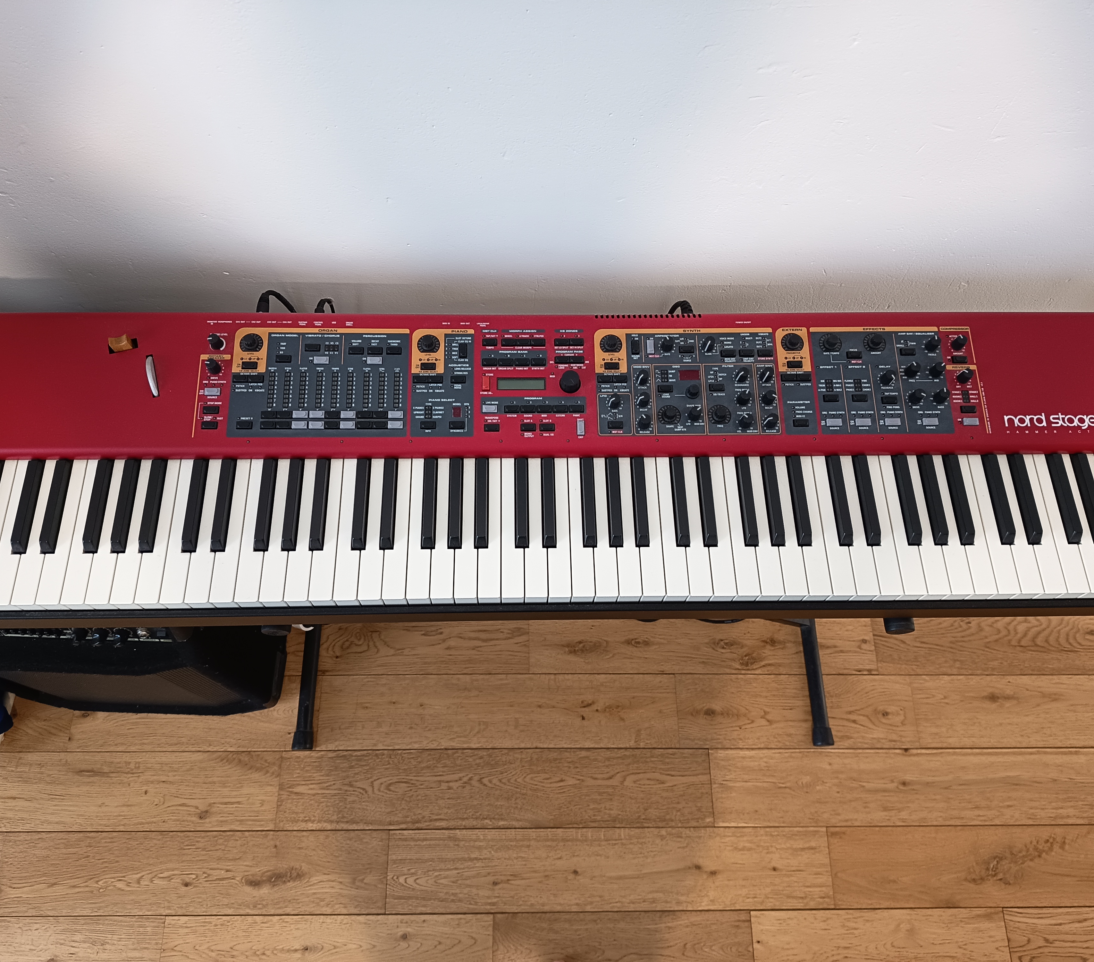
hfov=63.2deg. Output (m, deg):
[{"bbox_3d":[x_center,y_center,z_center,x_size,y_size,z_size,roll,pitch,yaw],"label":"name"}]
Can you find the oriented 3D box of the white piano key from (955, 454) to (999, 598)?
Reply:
[{"bbox_3d":[0.435,0.047,0.923,0.023,0.021,0.150,0,67,-2],"label":"white piano key"}]

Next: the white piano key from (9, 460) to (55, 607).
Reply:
[{"bbox_3d":[-0.512,0.053,0.904,0.023,0.021,0.151,0,67,-2],"label":"white piano key"}]

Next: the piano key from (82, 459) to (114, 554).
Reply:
[{"bbox_3d":[-0.453,0.024,0.895,0.013,0.013,0.099,0,67,-2],"label":"piano key"}]

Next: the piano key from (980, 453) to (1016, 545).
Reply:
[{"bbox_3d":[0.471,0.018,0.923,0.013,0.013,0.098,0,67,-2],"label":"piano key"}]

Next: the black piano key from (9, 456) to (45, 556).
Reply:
[{"bbox_3d":[-0.523,0.025,0.893,0.013,0.013,0.099,0,67,-2],"label":"black piano key"}]

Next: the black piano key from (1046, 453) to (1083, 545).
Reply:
[{"bbox_3d":[0.538,0.018,0.920,0.013,0.013,0.096,0,67,-2],"label":"black piano key"}]

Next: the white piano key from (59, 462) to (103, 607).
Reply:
[{"bbox_3d":[-0.459,0.052,0.895,0.023,0.020,0.151,0,67,-2],"label":"white piano key"}]

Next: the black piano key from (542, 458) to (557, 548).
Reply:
[{"bbox_3d":[0.002,0.021,0.915,0.013,0.013,0.096,0,67,-2],"label":"black piano key"}]

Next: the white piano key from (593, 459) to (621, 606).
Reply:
[{"bbox_3d":[0.059,0.049,0.916,0.023,0.022,0.150,0,67,-2],"label":"white piano key"}]

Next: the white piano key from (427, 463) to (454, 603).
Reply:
[{"bbox_3d":[-0.104,0.050,0.906,0.023,0.021,0.151,0,67,-2],"label":"white piano key"}]

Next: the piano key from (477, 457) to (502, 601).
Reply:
[{"bbox_3d":[-0.058,0.049,0.907,0.023,0.020,0.151,0,67,-2],"label":"piano key"}]

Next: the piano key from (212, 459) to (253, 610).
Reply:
[{"bbox_3d":[-0.317,0.051,0.899,0.023,0.020,0.151,0,67,-2],"label":"piano key"}]

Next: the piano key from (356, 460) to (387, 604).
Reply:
[{"bbox_3d":[-0.174,0.051,0.908,0.023,0.022,0.151,0,67,-2],"label":"piano key"}]

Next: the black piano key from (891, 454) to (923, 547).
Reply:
[{"bbox_3d":[0.373,0.018,0.917,0.013,0.013,0.098,0,67,-2],"label":"black piano key"}]

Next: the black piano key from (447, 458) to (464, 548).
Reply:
[{"bbox_3d":[-0.093,0.021,0.907,0.013,0.013,0.099,0,67,-2],"label":"black piano key"}]

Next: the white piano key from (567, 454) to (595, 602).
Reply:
[{"bbox_3d":[0.034,0.050,0.915,0.023,0.021,0.151,0,67,-2],"label":"white piano key"}]

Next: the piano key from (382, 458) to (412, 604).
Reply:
[{"bbox_3d":[-0.152,0.051,0.904,0.023,0.021,0.150,0,67,-2],"label":"piano key"}]

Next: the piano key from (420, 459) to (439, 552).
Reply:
[{"bbox_3d":[-0.119,0.021,0.901,0.013,0.013,0.098,0,67,-2],"label":"piano key"}]

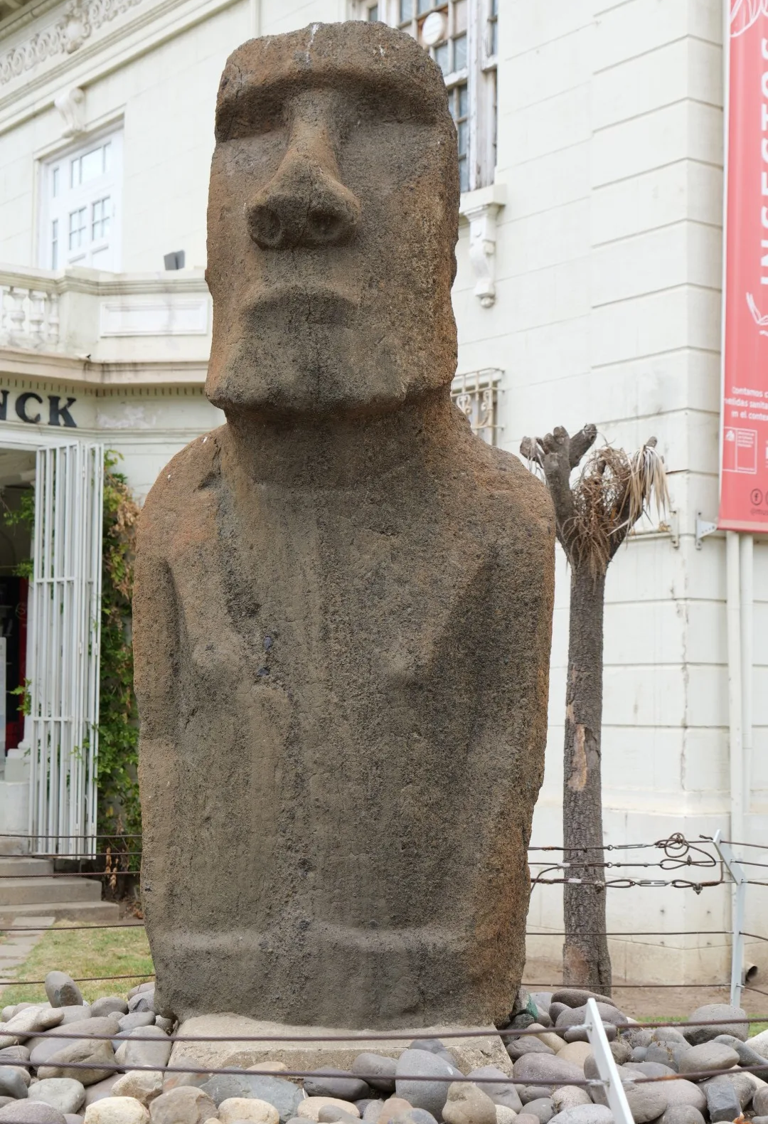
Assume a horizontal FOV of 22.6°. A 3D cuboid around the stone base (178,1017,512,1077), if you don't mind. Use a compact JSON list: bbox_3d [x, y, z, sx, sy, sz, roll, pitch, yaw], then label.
[{"bbox_3d":[-0.071,1.602,6.299,1.060,0.200,0.900,0,-4,11],"label":"stone base"}]

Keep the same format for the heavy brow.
[{"bbox_3d":[-0.188,-1.567,6.583,0.760,0.220,0.240,-1,-4,14],"label":"heavy brow"}]

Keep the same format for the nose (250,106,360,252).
[{"bbox_3d":[-0.267,-1.289,6.442,0.360,0.470,0.250,-1,-4,14],"label":"nose"}]

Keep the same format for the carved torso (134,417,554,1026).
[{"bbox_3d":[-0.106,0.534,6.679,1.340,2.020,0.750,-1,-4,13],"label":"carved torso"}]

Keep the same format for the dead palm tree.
[{"bbox_3d":[1.023,0.711,9.474,0.740,2.850,0.650,0,-4,0],"label":"dead palm tree"}]

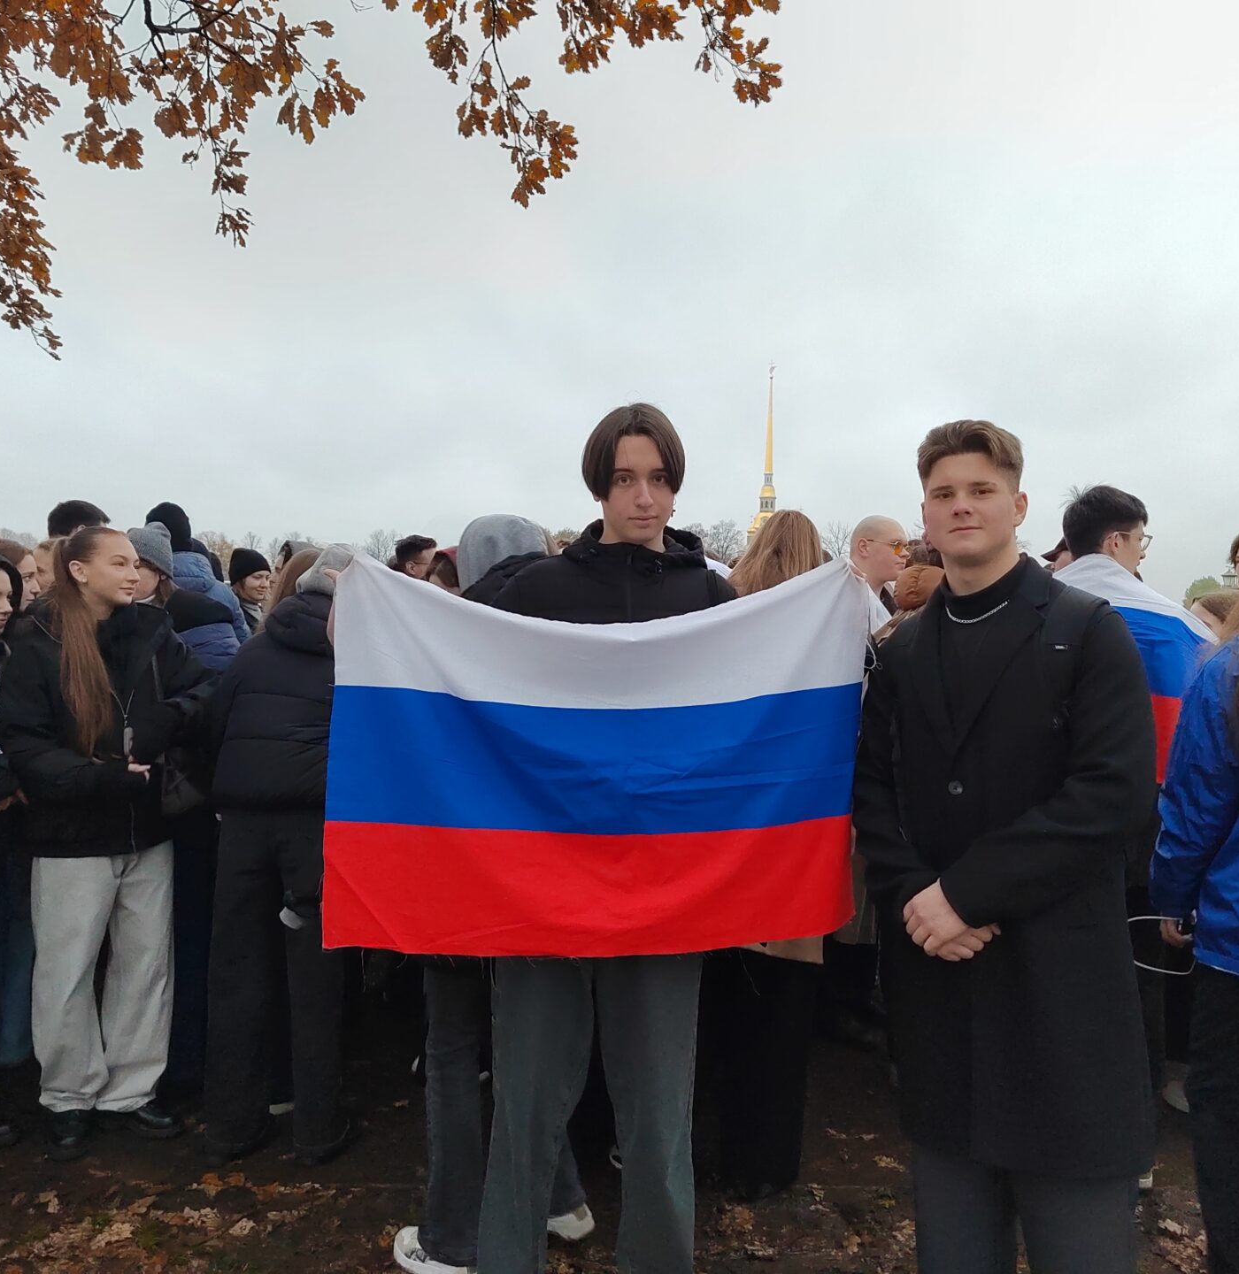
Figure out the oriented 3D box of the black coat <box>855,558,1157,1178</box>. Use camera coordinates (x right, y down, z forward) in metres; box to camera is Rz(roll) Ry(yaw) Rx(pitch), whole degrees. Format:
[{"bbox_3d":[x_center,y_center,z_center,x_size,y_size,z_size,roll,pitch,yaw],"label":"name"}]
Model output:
[{"bbox_3d":[0.657,0.378,1.930,0.510,1.040,0.340,3,2,40],"label":"black coat"}]

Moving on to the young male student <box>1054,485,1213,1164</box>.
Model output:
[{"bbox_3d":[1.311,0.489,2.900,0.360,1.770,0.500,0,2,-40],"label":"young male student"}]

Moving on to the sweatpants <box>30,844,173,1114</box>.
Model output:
[{"bbox_3d":[-1.411,0.857,3.080,0.370,0.860,0.280,0,2,-23],"label":"sweatpants"}]

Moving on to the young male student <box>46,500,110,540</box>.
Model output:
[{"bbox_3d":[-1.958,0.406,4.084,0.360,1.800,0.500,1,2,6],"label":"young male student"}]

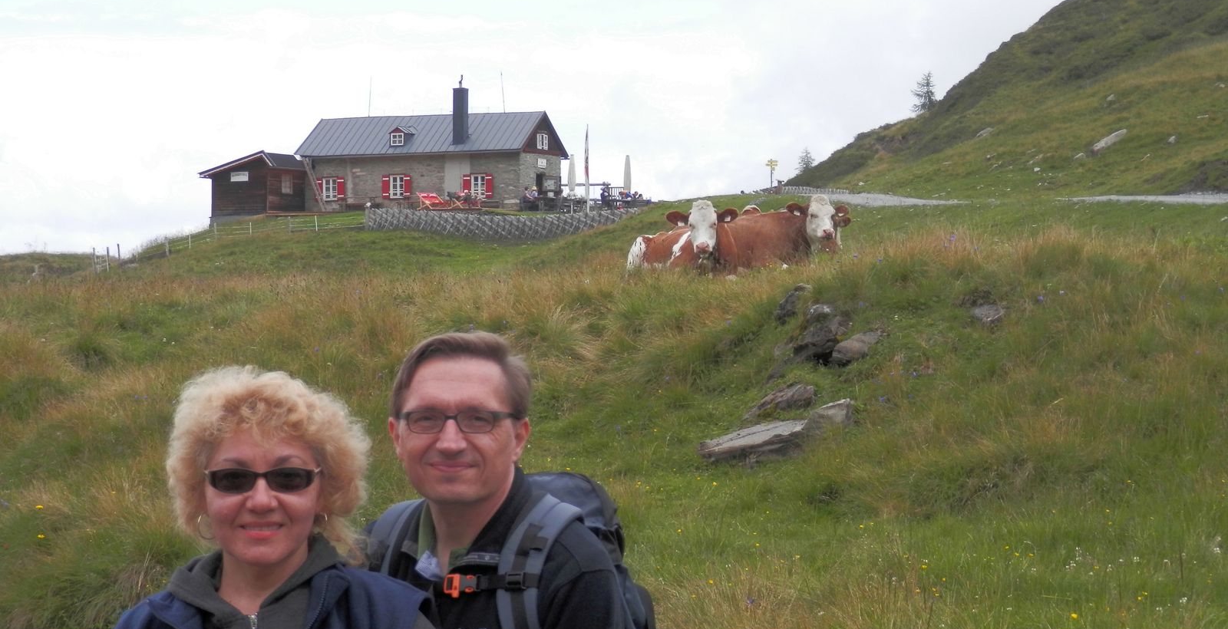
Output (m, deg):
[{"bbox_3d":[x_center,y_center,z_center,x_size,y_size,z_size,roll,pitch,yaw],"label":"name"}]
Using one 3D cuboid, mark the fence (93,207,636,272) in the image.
[{"bbox_3d":[-11.200,-3.630,123.400,26.000,3.500,11.000,0,0,-12],"label":"fence"}]

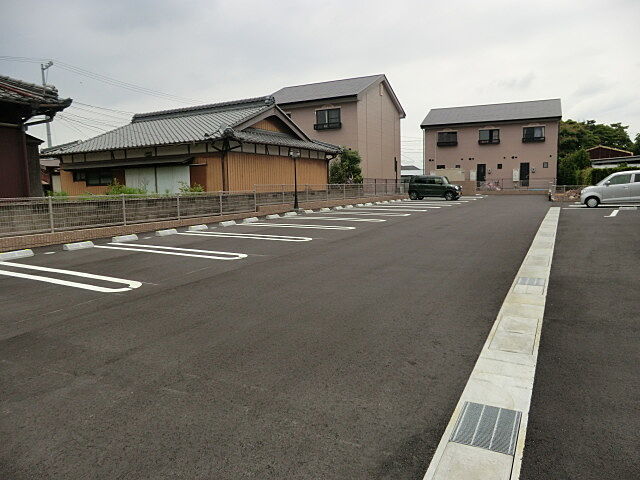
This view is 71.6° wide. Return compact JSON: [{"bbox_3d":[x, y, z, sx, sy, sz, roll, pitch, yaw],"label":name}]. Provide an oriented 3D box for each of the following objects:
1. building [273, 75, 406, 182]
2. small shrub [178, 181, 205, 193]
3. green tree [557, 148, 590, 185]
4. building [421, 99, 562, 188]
[{"bbox_3d":[0.998,-7.670,33.568,8.500,8.400,9.500,3,9,28],"label":"building"},{"bbox_3d":[-4.903,-1.896,16.806,0.850,0.750,0.800,3,9,28],"label":"small shrub"},{"bbox_3d":[21.901,-6.057,38.275,2.700,3.600,2.600,3,9,28],"label":"green tree"},{"bbox_3d":[17.270,-9.290,44.397,12.100,8.400,9.400,3,9,28],"label":"building"}]

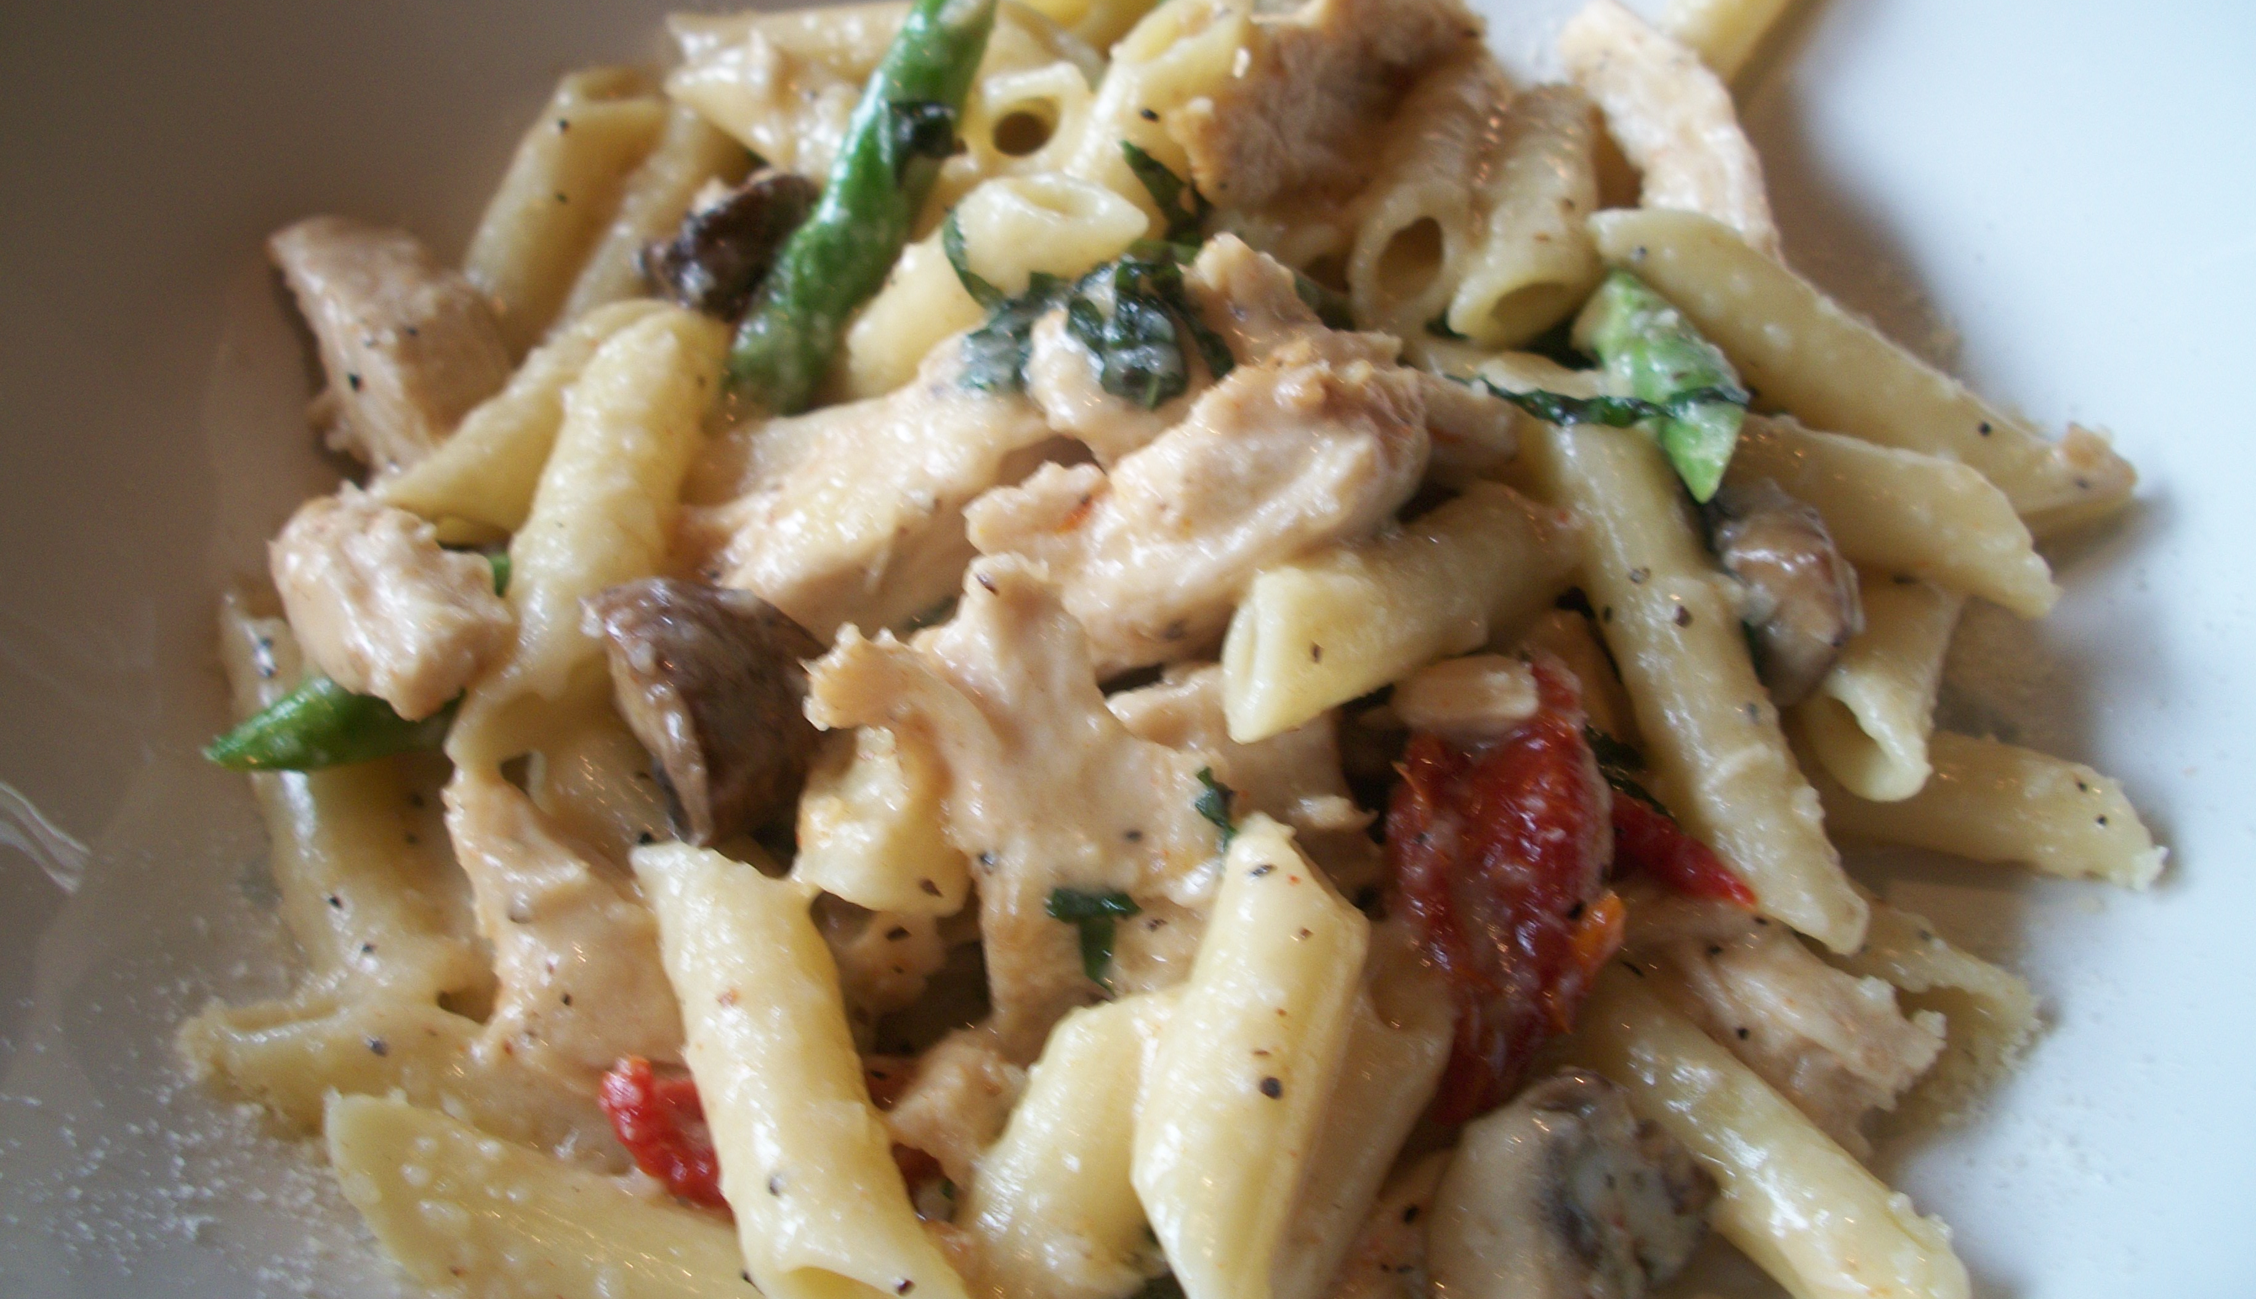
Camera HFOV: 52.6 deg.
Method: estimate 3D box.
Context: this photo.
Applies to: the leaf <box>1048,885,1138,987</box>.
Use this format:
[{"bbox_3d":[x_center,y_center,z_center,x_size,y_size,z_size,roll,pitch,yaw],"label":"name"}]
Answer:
[{"bbox_3d":[-0.003,0.022,0.178,0.007,0.003,0.008,0,65,0],"label":"leaf"}]

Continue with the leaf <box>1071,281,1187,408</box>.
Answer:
[{"bbox_3d":[0.000,-0.027,0.203,0.011,0.005,0.011,0,70,0],"label":"leaf"}]

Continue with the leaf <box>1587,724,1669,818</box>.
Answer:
[{"bbox_3d":[0.042,0.010,0.190,0.004,0.003,0.009,-32,65,-17],"label":"leaf"}]

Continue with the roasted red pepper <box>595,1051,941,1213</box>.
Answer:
[{"bbox_3d":[-0.027,0.037,0.173,0.025,0.007,0.010,6,51,5],"label":"roasted red pepper"}]

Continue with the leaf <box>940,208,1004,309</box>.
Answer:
[{"bbox_3d":[-0.014,-0.036,0.208,0.004,0.003,0.010,-21,72,-7],"label":"leaf"}]

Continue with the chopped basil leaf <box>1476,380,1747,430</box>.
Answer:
[{"bbox_3d":[0.043,-0.022,0.205,0.025,0.004,0.005,2,60,1],"label":"chopped basil leaf"}]

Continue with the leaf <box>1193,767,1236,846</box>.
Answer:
[{"bbox_3d":[0.007,0.013,0.181,0.003,0.002,0.006,-18,67,-8],"label":"leaf"}]

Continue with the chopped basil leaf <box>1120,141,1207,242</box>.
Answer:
[{"bbox_3d":[0.003,-0.044,0.217,0.004,0.003,0.012,-37,78,-9],"label":"chopped basil leaf"}]

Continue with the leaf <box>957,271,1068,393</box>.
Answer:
[{"bbox_3d":[-0.010,-0.028,0.204,0.010,0.004,0.011,0,65,0],"label":"leaf"}]

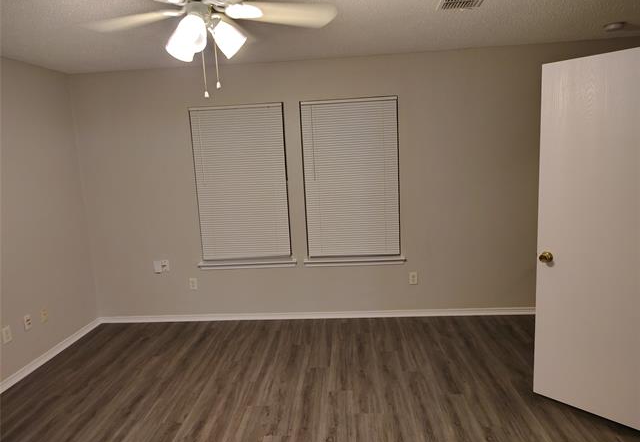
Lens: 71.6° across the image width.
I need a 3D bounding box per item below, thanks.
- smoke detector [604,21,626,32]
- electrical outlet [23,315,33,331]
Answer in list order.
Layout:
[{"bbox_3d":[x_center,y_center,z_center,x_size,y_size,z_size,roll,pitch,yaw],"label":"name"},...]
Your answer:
[{"bbox_3d":[2.183,-1.434,3.286,0.140,0.037,0.140,-2,9,4],"label":"smoke detector"},{"bbox_3d":[-2.304,0.800,3.507,0.012,0.118,0.072,-2,9,4],"label":"electrical outlet"}]

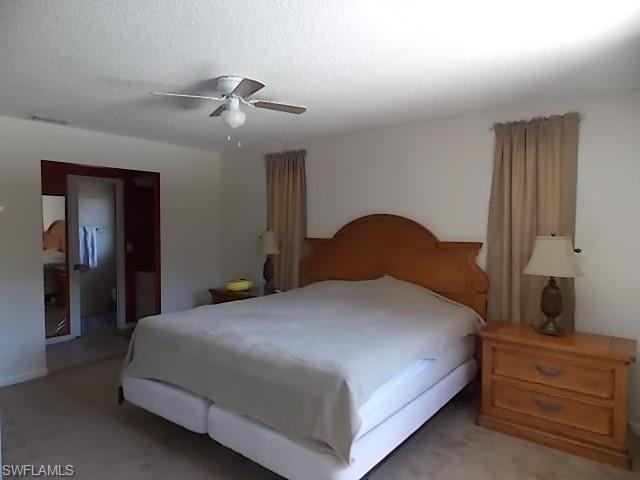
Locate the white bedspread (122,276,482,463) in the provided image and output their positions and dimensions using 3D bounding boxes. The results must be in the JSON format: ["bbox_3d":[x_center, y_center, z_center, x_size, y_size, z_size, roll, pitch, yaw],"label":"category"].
[{"bbox_3d":[-0.049,0.686,3.318,2.030,0.620,2.050,2,3,38],"label":"white bedspread"}]

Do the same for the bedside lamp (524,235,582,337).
[{"bbox_3d":[1.669,0.316,3.069,0.370,0.724,0.300,2,3,38],"label":"bedside lamp"}]

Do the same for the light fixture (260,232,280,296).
[{"bbox_3d":[-0.587,0.244,4.849,0.340,0.727,0.280,2,3,38],"label":"light fixture"}]

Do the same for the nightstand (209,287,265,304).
[{"bbox_3d":[-0.846,0.952,5.010,0.930,0.700,0.450,2,3,38],"label":"nightstand"}]

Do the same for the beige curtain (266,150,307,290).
[{"bbox_3d":[-0.393,0.088,4.919,0.610,2.175,0.120,2,3,38],"label":"beige curtain"}]

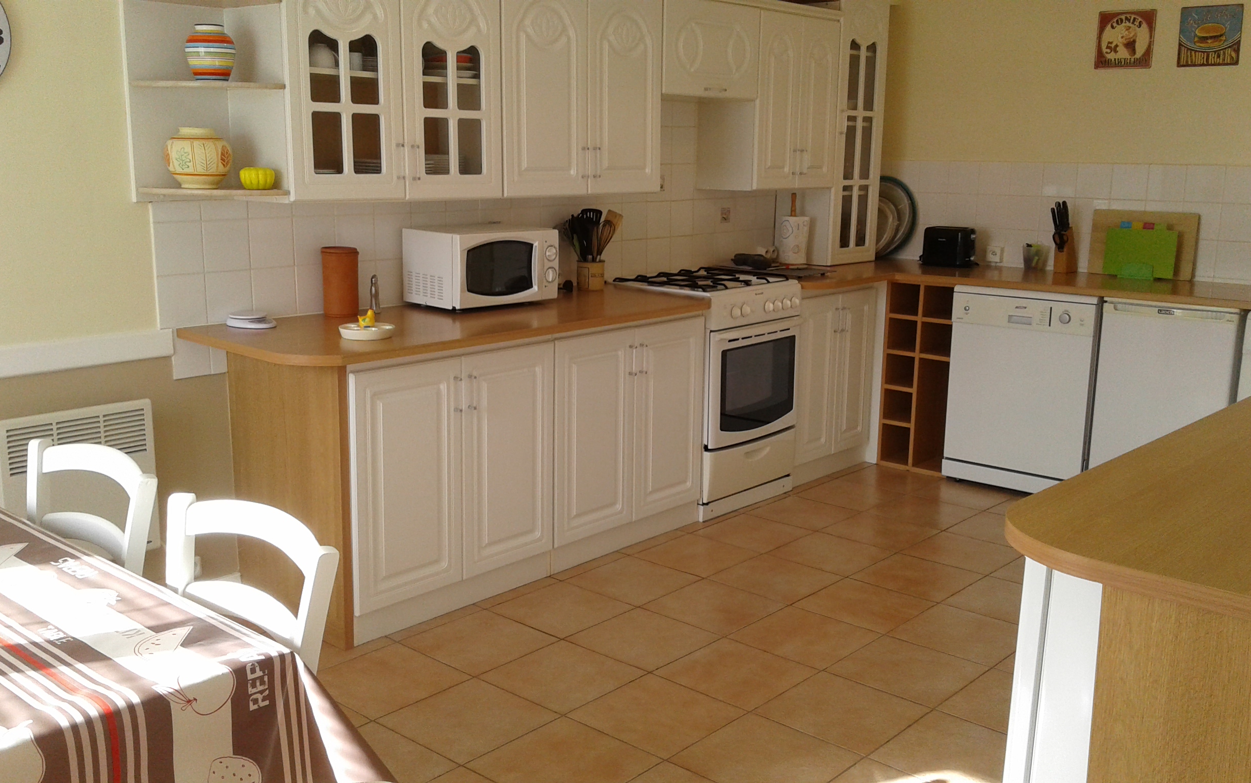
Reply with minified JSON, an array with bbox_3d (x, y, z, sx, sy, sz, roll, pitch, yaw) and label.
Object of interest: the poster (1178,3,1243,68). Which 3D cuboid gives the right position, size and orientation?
[{"bbox_3d":[2.480,-1.507,4.627,0.236,0.245,0.012,11,16,38],"label":"poster"}]

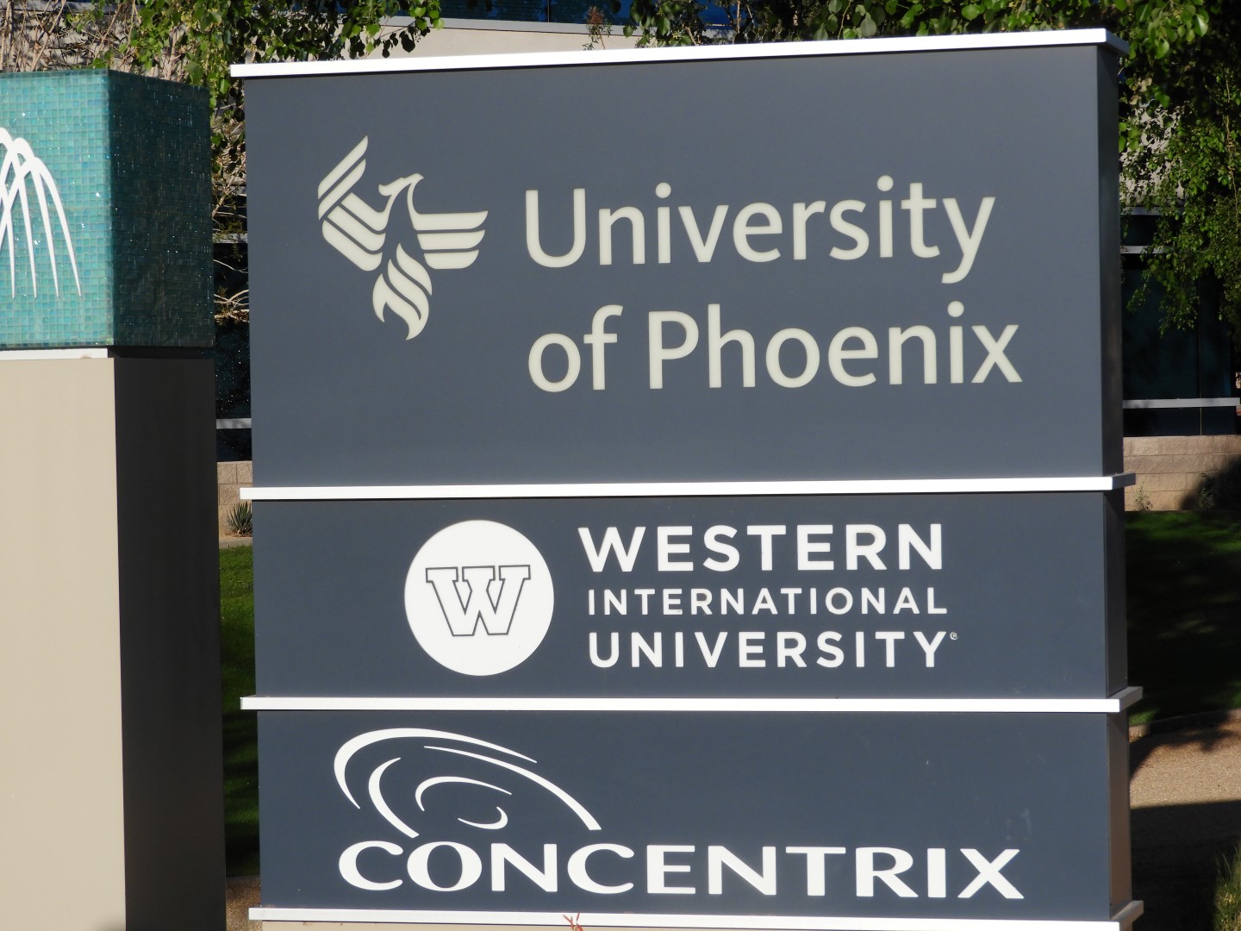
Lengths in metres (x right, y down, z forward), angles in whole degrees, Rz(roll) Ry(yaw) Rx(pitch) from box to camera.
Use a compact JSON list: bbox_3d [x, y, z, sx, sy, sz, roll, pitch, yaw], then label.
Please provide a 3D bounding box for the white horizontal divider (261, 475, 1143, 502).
[{"bbox_3d":[0.135,0.044,8.797,1.885,0.026,0.345,-1,1,15],"label":"white horizontal divider"}]

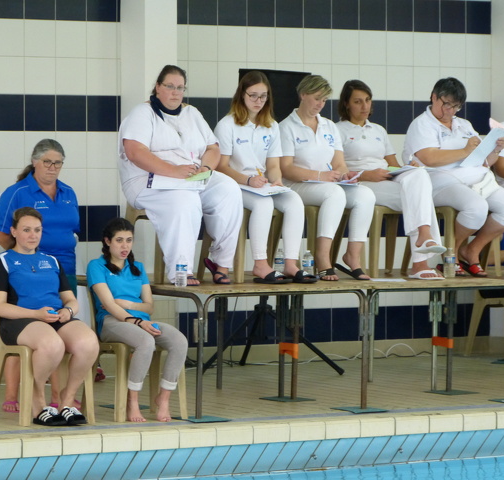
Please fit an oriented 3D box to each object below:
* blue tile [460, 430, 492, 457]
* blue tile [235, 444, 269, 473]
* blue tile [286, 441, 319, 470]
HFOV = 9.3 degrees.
[{"bbox_3d":[1.330,1.212,18.373,0.122,0.245,0.010,-1,46,-34],"label":"blue tile"},{"bbox_3d":[-0.011,1.231,17.456,0.122,0.245,0.010,-1,46,-34],"label":"blue tile"},{"bbox_3d":[0.294,1.234,17.718,0.120,0.010,0.245,-1,-43,-34],"label":"blue tile"}]

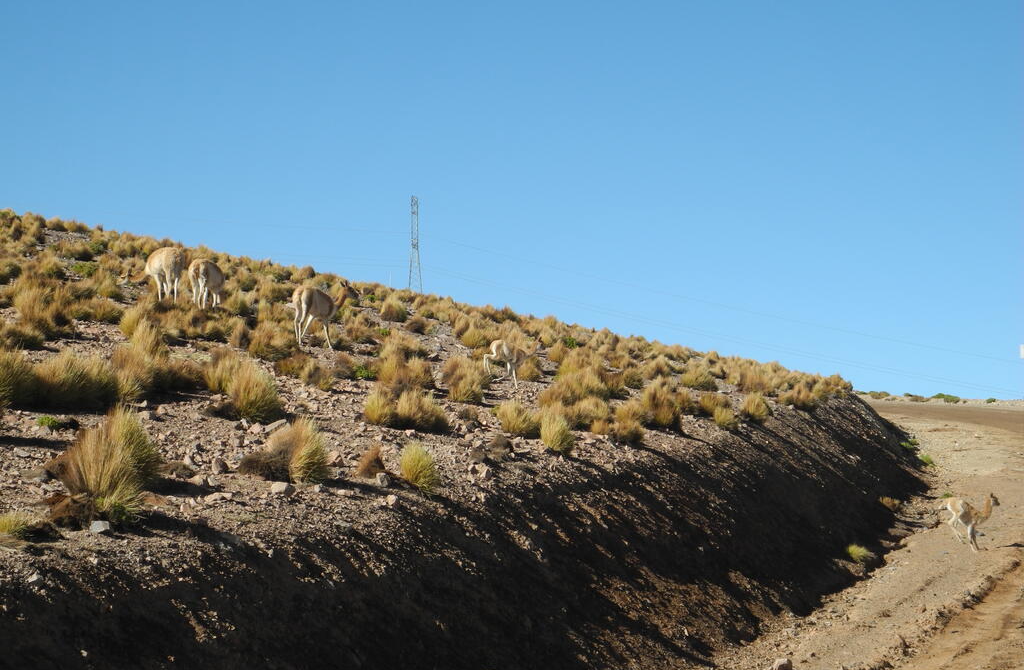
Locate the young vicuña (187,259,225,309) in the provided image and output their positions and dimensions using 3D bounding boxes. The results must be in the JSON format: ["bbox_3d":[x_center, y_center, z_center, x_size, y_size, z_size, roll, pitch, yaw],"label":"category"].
[{"bbox_3d":[-5.070,-0.833,46.300,0.380,0.820,1.080,-1,-1,25],"label":"young vicuña"}]

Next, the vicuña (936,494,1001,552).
[{"bbox_3d":[6.992,2.873,42.500,0.950,0.890,0.290,0,-1,-10],"label":"vicuña"}]

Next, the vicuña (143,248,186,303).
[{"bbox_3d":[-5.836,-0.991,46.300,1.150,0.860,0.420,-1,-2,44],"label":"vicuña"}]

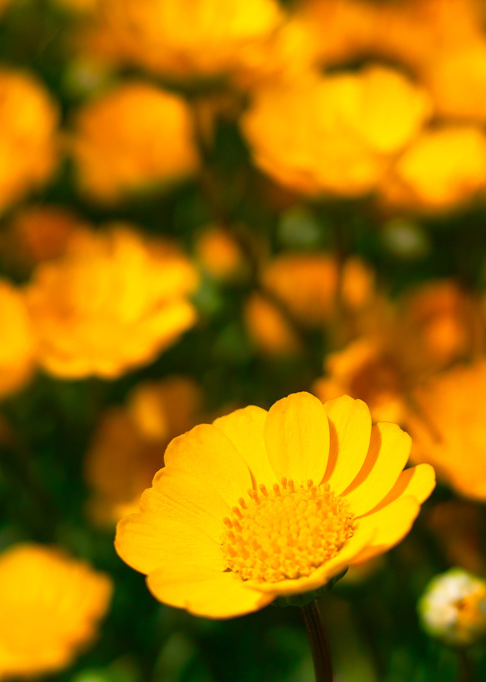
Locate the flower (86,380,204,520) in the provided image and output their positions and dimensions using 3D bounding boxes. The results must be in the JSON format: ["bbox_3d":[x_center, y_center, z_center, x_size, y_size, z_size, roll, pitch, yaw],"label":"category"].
[{"bbox_3d":[-0.033,0.041,0.420,0.048,0.021,0.048,-9,49,0],"label":"flower"}]

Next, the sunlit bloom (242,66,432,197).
[{"bbox_3d":[0.025,-0.054,0.312,0.049,0.020,0.049,5,30,0],"label":"sunlit bloom"}]

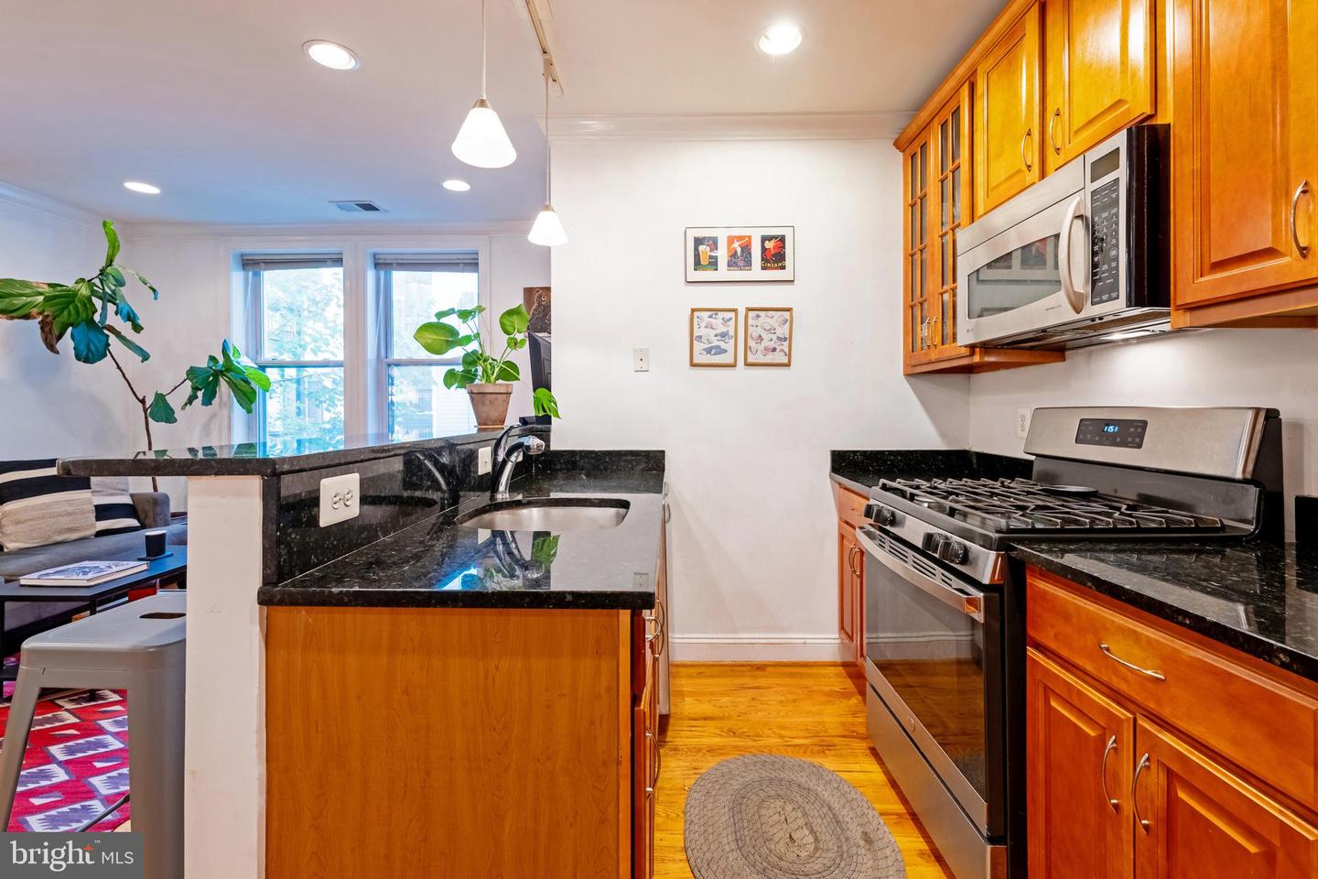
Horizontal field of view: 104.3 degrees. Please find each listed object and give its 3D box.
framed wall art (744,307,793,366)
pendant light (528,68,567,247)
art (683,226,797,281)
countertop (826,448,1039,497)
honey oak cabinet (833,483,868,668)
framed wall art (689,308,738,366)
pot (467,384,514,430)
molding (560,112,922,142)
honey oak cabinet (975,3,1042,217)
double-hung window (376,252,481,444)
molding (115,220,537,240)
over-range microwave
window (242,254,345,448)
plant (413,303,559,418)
[{"bbox_3d":[0.527,-0.494,2.450,0.228,0.286,0.020,0,2,1],"label":"framed wall art"},{"bbox_3d":[-0.432,-1.096,1.990,0.153,0.690,0.153,0,2,1],"label":"pendant light"},{"bbox_3d":[0.384,-0.886,2.438,0.525,0.268,0.020,0,2,1],"label":"art"},{"bbox_3d":[1.155,0.139,2.192,0.662,0.157,0.560,0,2,1],"label":"countertop"},{"bbox_3d":[1.170,0.656,2.213,0.635,0.892,0.560,0,2,1],"label":"honey oak cabinet"},{"bbox_3d":[0.258,-0.488,2.438,0.235,0.285,0.020,0,2,2],"label":"framed wall art"},{"bbox_3d":[-0.795,-0.161,2.420,0.215,0.212,0.215,0,2,0],"label":"pot"},{"bbox_3d":[0.332,-1.442,2.367,1.677,0.095,0.090,0,2,2],"label":"molding"},{"bbox_3d":[1.272,-1.052,1.664,0.340,0.550,0.350,0,2,2],"label":"honey oak cabinet"},{"bbox_3d":[-1.728,-0.570,3.861,0.800,1.632,0.120,0,2,2],"label":"double-hung window"},{"bbox_3d":[-2.338,-1.503,3.684,3.149,0.090,0.080,0,2,2],"label":"molding"},{"bbox_3d":[1.254,-0.512,1.479,0.400,0.410,0.750,0,2,2],"label":"over-range microwave"},{"bbox_3d":[-2.728,-0.574,3.888,0.800,1.643,0.120,0,2,2],"label":"window"},{"bbox_3d":[-0.782,-0.359,2.380,0.630,0.520,0.480,0,2,1],"label":"plant"}]

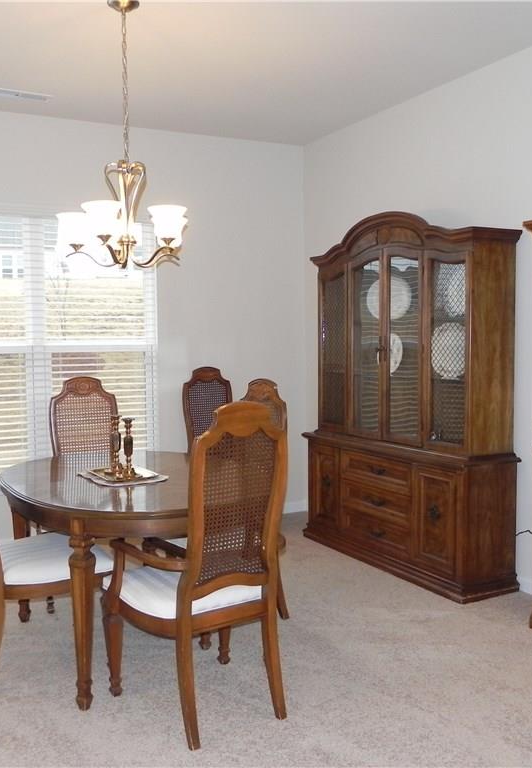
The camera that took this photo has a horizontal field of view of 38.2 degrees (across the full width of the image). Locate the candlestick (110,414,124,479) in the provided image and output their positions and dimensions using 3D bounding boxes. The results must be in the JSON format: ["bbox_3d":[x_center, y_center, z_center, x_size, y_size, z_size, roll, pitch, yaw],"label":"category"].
[{"bbox_3d":[-0.661,0.271,3.397,0.061,0.252,0.061,-3,4,-28],"label":"candlestick"}]

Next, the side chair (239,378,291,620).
[{"bbox_3d":[-0.223,0.552,3.634,0.570,1.139,0.543,-3,4,-38],"label":"side chair"}]

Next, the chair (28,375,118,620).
[{"bbox_3d":[-0.920,0.538,4.062,0.543,1.139,0.570,-2,3,-20],"label":"chair"}]

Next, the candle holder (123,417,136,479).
[{"bbox_3d":[-0.595,0.274,3.329,0.061,0.252,0.061,-3,4,-28],"label":"candle holder"}]

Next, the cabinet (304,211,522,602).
[{"bbox_3d":[0.764,0.047,4.548,0.398,2.014,1.583,-3,4,-28],"label":"cabinet"}]

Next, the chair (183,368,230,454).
[{"bbox_3d":[-0.294,0.459,5.281,0.556,1.139,0.570,-3,4,-28],"label":"chair"}]

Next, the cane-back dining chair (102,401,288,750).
[{"bbox_3d":[-0.248,0.604,2.808,0.576,1.131,0.596,-3,4,-32],"label":"cane-back dining chair"}]

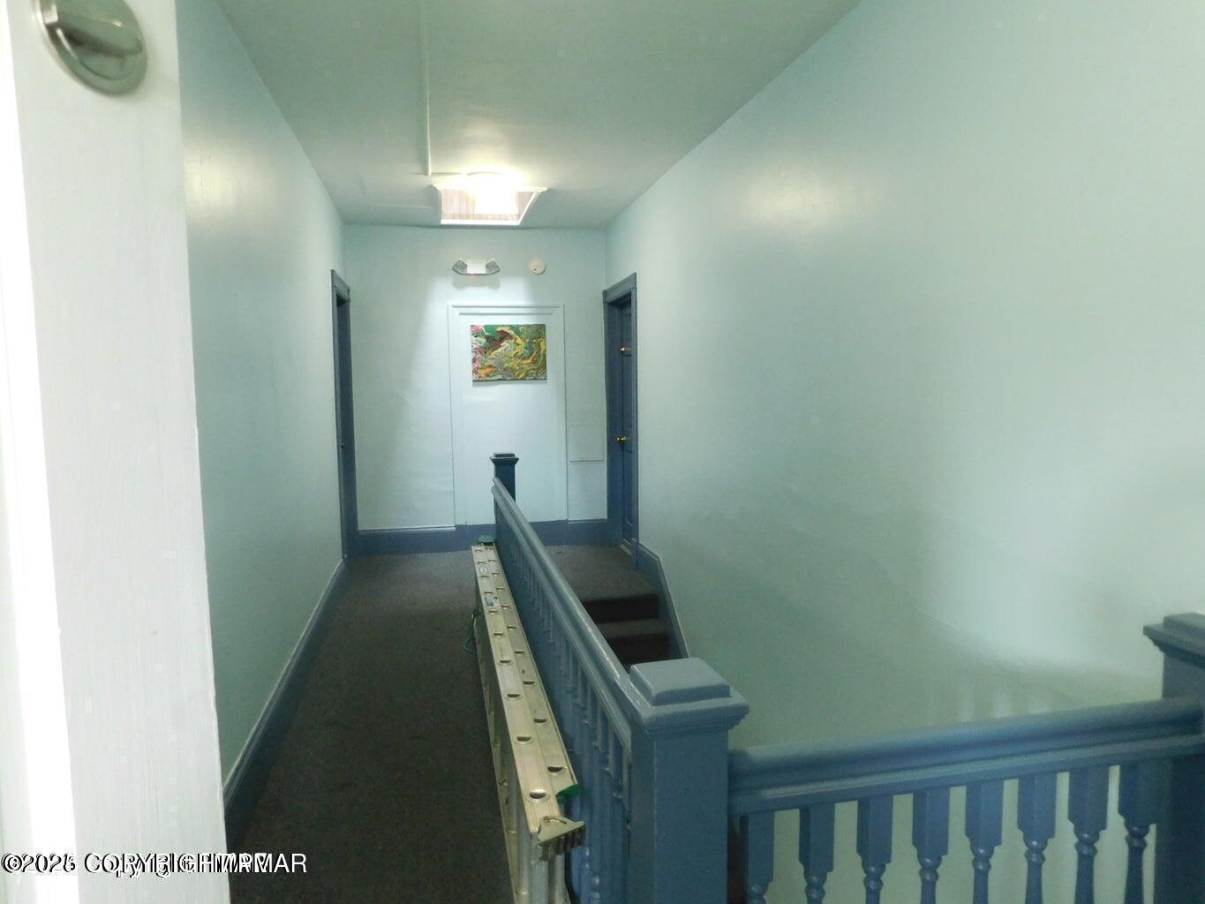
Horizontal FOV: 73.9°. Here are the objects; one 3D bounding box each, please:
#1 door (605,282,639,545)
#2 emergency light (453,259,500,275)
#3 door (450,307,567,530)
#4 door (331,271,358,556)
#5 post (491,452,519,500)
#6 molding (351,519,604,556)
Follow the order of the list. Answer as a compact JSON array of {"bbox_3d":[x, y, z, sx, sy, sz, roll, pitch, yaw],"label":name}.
[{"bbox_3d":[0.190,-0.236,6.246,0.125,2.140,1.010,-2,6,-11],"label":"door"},{"bbox_3d":[-1.007,-1.481,6.378,0.362,0.130,0.110,-2,6,-11],"label":"emergency light"},{"bbox_3d":[-0.758,-0.313,6.583,0.955,1.790,0.050,-2,6,-11],"label":"door"},{"bbox_3d":[-1.915,-0.178,5.860,0.113,2.150,0.950,-2,6,-11],"label":"door"},{"bbox_3d":[-0.602,0.486,5.006,0.176,0.965,0.175,-2,6,-11],"label":"post"},{"bbox_3d":[-0.960,0.714,6.643,2.070,0.198,0.025,-2,6,-11],"label":"molding"}]

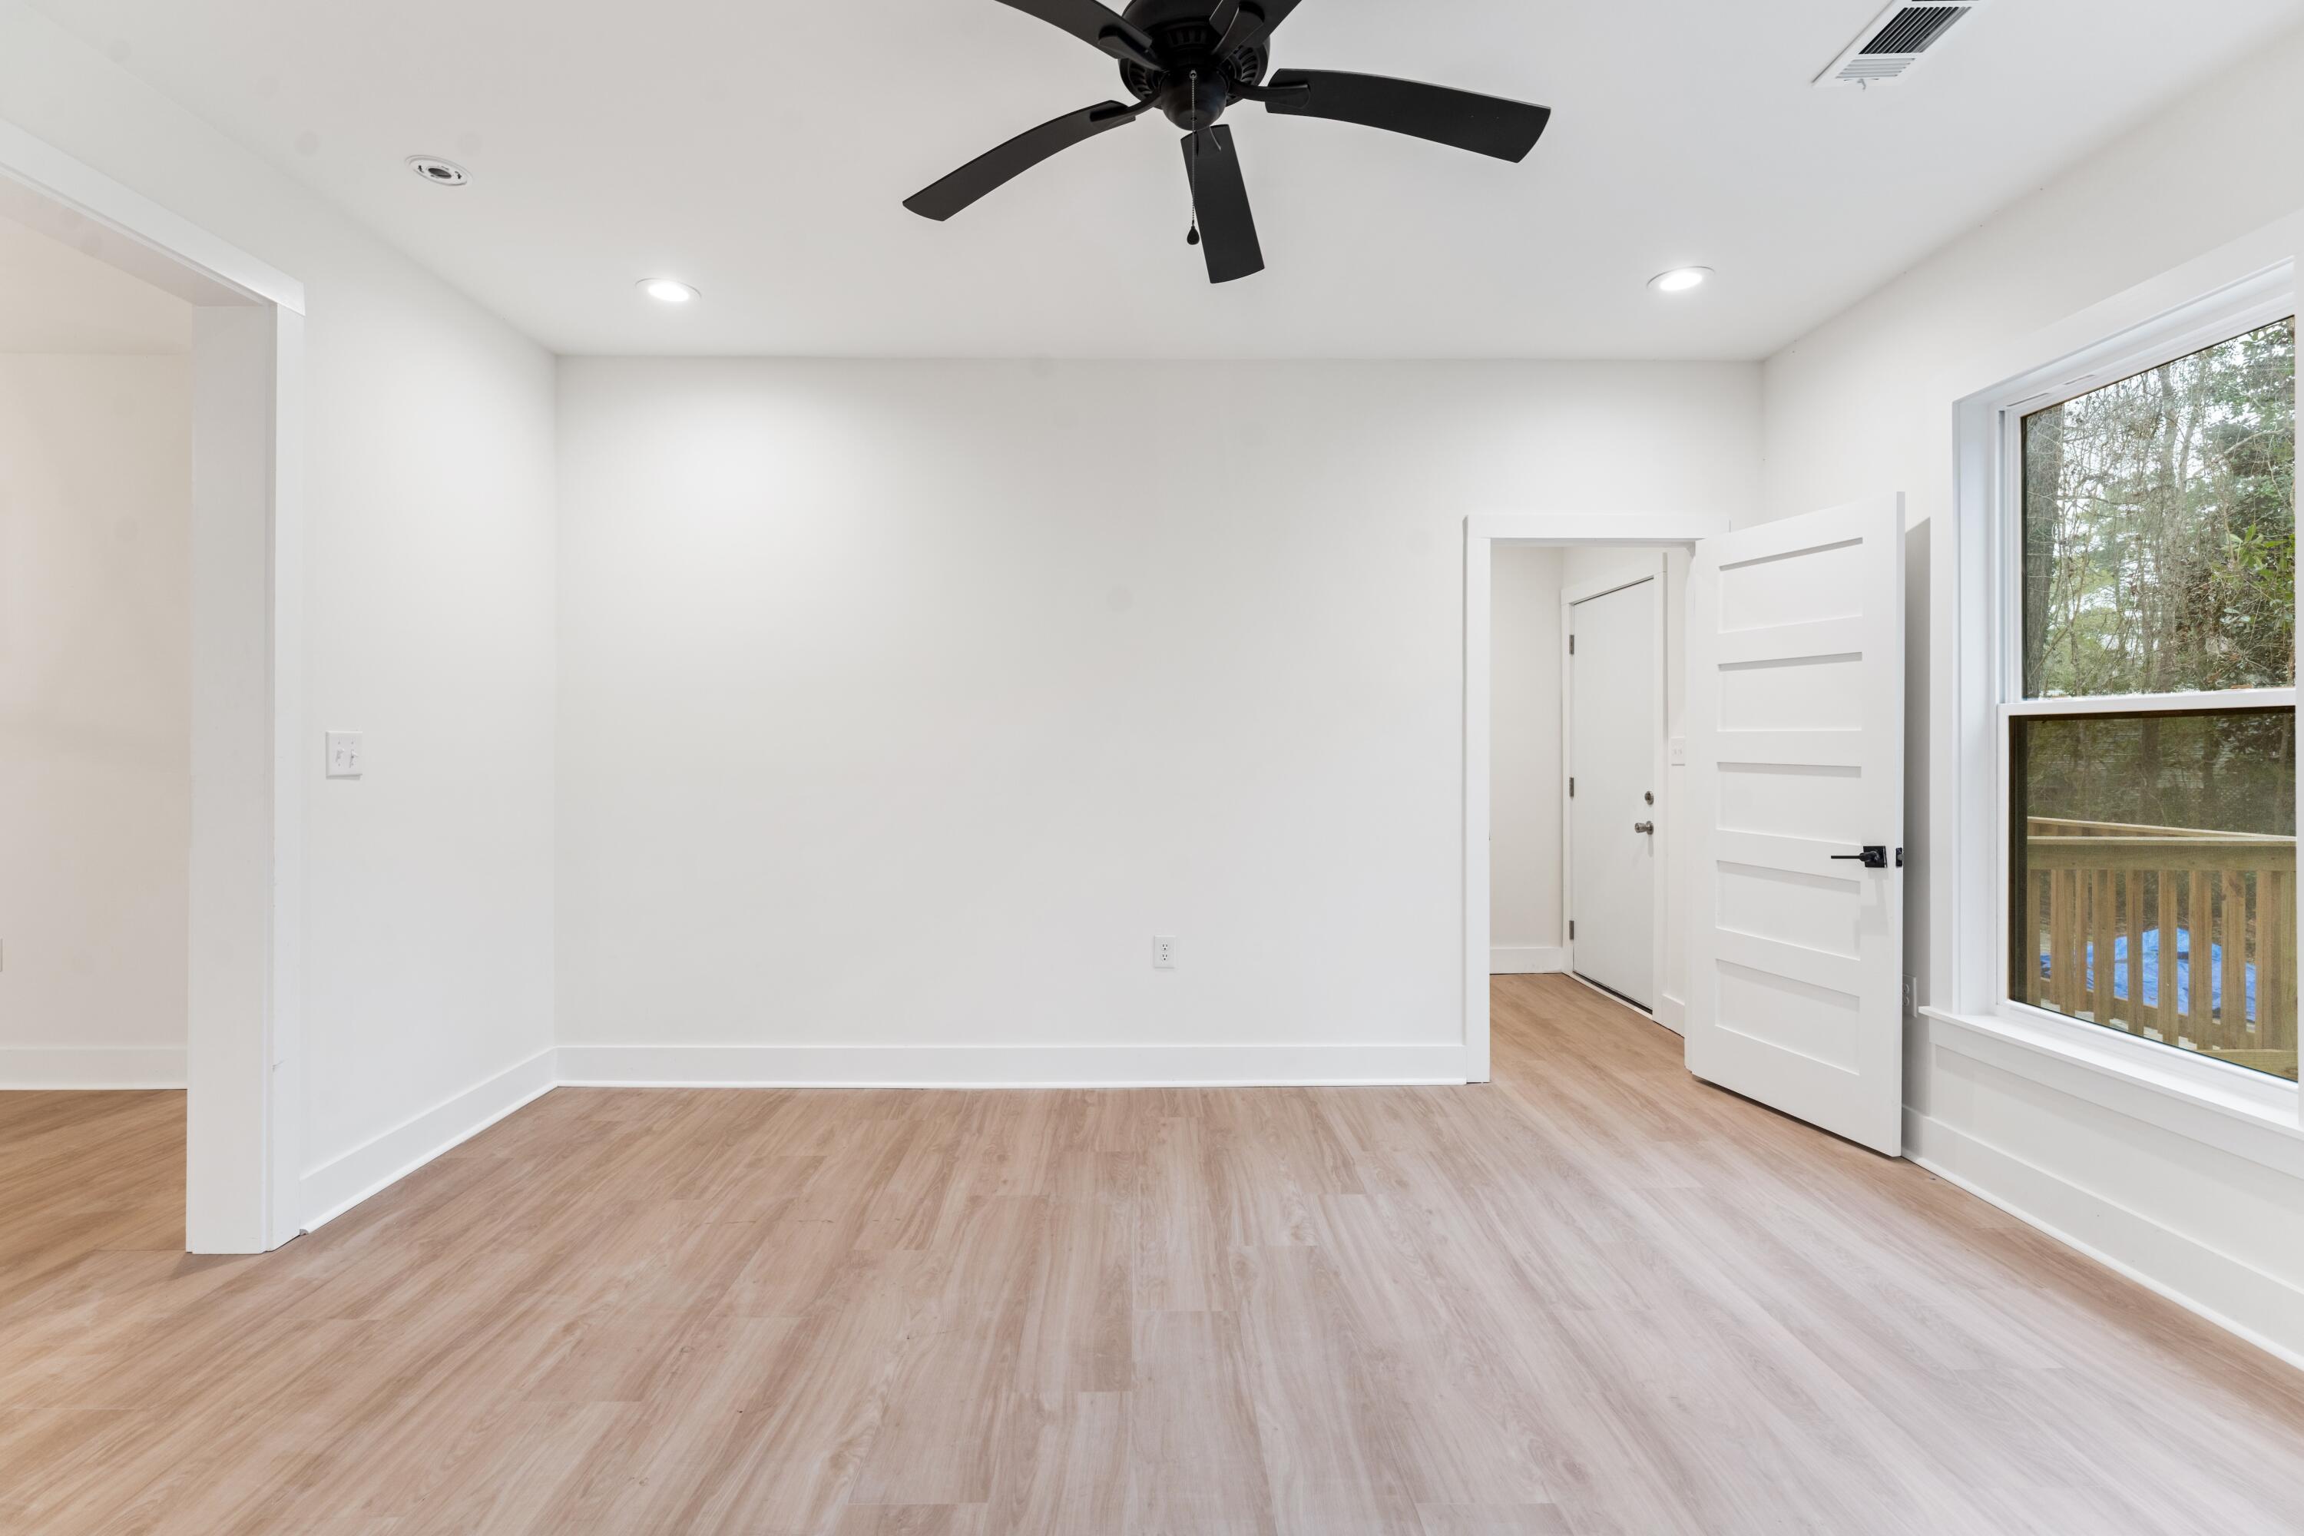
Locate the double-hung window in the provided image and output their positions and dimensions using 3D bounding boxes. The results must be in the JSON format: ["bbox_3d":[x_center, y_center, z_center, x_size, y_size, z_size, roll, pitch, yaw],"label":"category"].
[{"bbox_3d":[2.550,-0.165,2.620,0.100,1.820,0.890,0,1,-1],"label":"double-hung window"}]

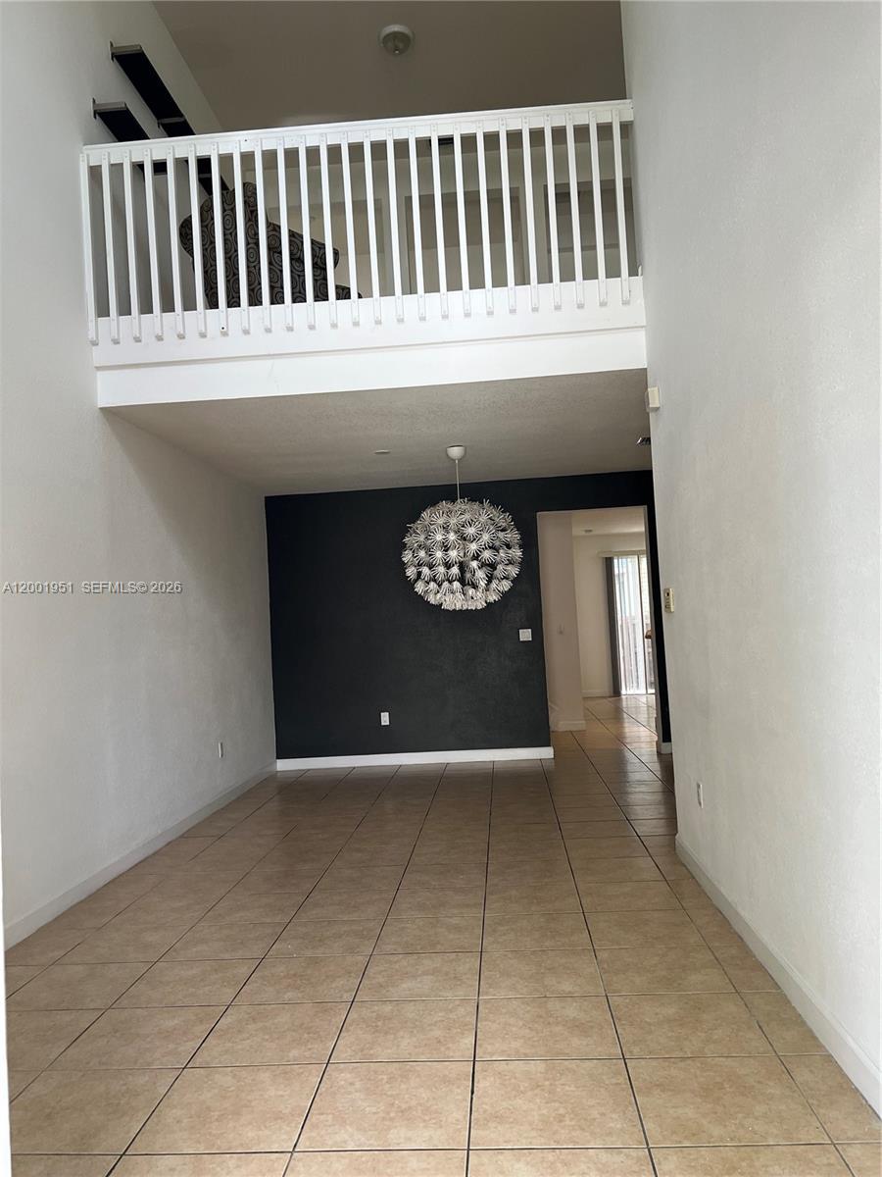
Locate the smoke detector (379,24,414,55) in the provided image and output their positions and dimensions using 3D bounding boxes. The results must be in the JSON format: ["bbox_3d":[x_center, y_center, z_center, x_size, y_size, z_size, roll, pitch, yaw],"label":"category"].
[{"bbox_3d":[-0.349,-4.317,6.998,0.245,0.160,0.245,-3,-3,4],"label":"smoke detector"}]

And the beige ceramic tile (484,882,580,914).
[{"bbox_3d":[0.442,1.501,4.259,0.450,0.010,0.450,-3,-3,4],"label":"beige ceramic tile"}]

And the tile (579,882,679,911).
[{"bbox_3d":[0.894,1.475,4.228,0.450,0.010,0.450,-3,-3,4],"label":"tile"}]

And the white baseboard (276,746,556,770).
[{"bbox_3d":[-0.242,1.558,8.088,2.541,0.104,0.015,-3,-3,3],"label":"white baseboard"}]

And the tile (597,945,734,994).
[{"bbox_3d":[0.829,1.437,3.325,0.450,0.010,0.450,-3,-3,4],"label":"tile"}]

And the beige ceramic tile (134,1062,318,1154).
[{"bbox_3d":[-0.590,1.478,2.516,0.450,0.010,0.450,-3,-3,4],"label":"beige ceramic tile"}]

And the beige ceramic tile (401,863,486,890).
[{"bbox_3d":[0.019,1.435,4.399,0.415,0.010,0.415,-3,-3,4],"label":"beige ceramic tile"}]

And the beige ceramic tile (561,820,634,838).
[{"bbox_3d":[0.991,1.532,5.582,0.450,0.010,0.450,-3,-3,4],"label":"beige ceramic tile"}]

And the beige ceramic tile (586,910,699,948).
[{"bbox_3d":[0.797,1.353,3.505,0.415,0.010,0.415,-3,-3,4],"label":"beige ceramic tile"}]

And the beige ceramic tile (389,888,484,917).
[{"bbox_3d":[-0.011,1.417,3.980,0.415,0.010,0.415,-3,-3,4],"label":"beige ceramic tile"}]

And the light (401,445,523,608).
[{"bbox_3d":[0.164,-0.481,7.010,0.933,1.291,0.933,-3,-3,4],"label":"light"}]

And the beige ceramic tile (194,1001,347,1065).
[{"bbox_3d":[-0.553,1.485,2.943,0.445,0.010,0.445,-3,-3,4],"label":"beige ceramic tile"}]

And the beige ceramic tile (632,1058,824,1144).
[{"bbox_3d":[0.757,1.388,2.405,0.445,0.010,0.445,-3,-3,4],"label":"beige ceramic tile"}]

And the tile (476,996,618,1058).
[{"bbox_3d":[0.342,1.433,2.883,0.445,0.010,0.445,-3,-3,4],"label":"tile"}]

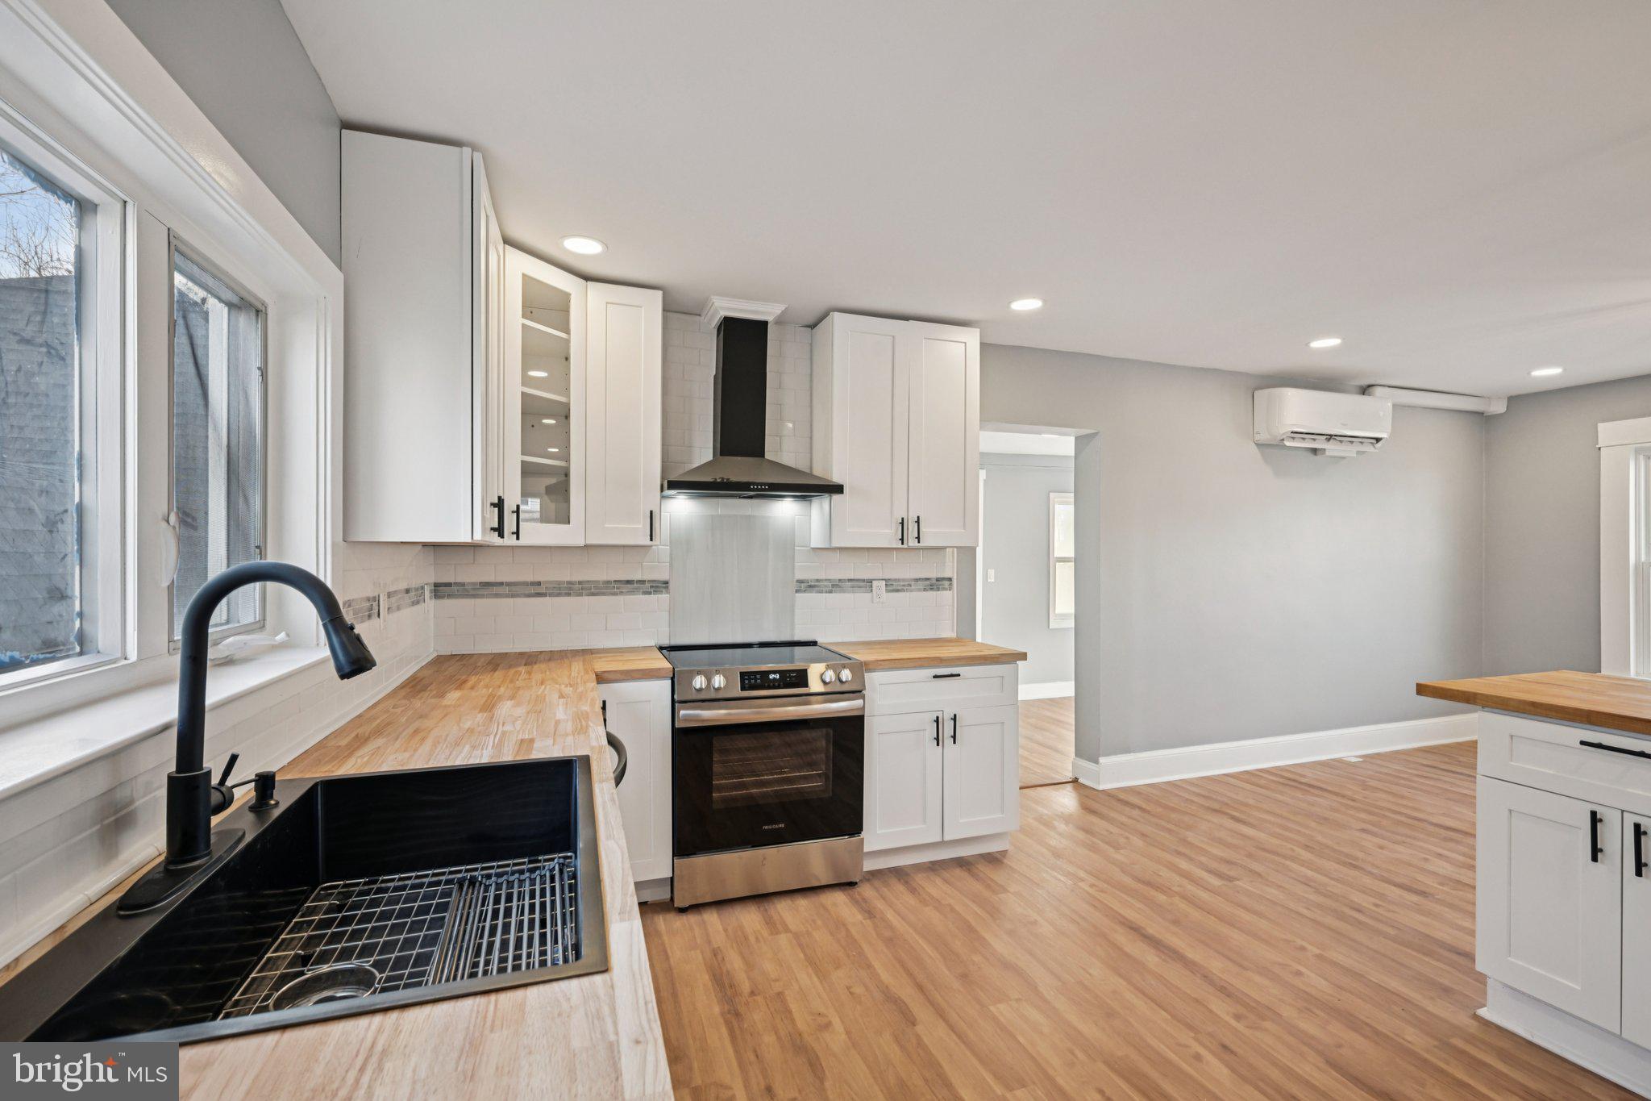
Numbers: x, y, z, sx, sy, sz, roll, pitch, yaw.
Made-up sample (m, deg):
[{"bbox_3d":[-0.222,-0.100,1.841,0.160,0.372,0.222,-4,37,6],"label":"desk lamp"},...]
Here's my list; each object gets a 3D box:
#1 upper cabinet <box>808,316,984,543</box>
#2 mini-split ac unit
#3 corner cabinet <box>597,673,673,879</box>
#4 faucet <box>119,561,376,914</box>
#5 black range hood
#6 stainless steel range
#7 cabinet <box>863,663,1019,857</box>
[{"bbox_3d":[0.345,-0.556,3.624,0.762,1.071,0.315,0,0,-19],"label":"upper cabinet"},{"bbox_3d":[3.157,-0.827,4.643,0.930,0.334,0.209,0,0,-19],"label":"mini-split ac unit"},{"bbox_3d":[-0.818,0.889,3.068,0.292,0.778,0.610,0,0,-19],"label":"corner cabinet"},{"bbox_3d":[-0.816,0.236,1.075,0.270,0.433,0.260,0,0,-19],"label":"faucet"},{"bbox_3d":[-0.355,-0.657,3.293,0.752,0.850,0.495,0,0,-19],"label":"black range hood"},{"bbox_3d":[-0.299,0.910,3.190,0.767,0.915,0.680,0,0,-19],"label":"stainless steel range"},{"bbox_3d":[0.406,0.898,3.460,0.746,0.800,0.649,0,0,-19],"label":"cabinet"}]

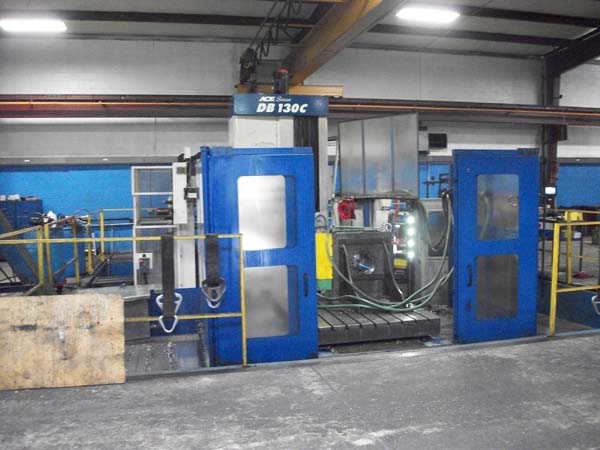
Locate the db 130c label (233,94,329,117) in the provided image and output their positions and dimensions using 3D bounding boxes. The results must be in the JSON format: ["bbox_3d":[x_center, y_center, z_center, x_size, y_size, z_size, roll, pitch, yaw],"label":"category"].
[{"bbox_3d":[-0.263,-1.634,7.644,1.306,0.281,0.150,-2,5,-12],"label":"db 130c label"}]

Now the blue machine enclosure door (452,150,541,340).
[{"bbox_3d":[1.889,0.197,5.413,0.891,1.848,0.120,-2,5,-12],"label":"blue machine enclosure door"}]

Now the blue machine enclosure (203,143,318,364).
[{"bbox_3d":[-0.343,0.272,4.888,0.967,1.863,0.120,-2,5,-12],"label":"blue machine enclosure"}]

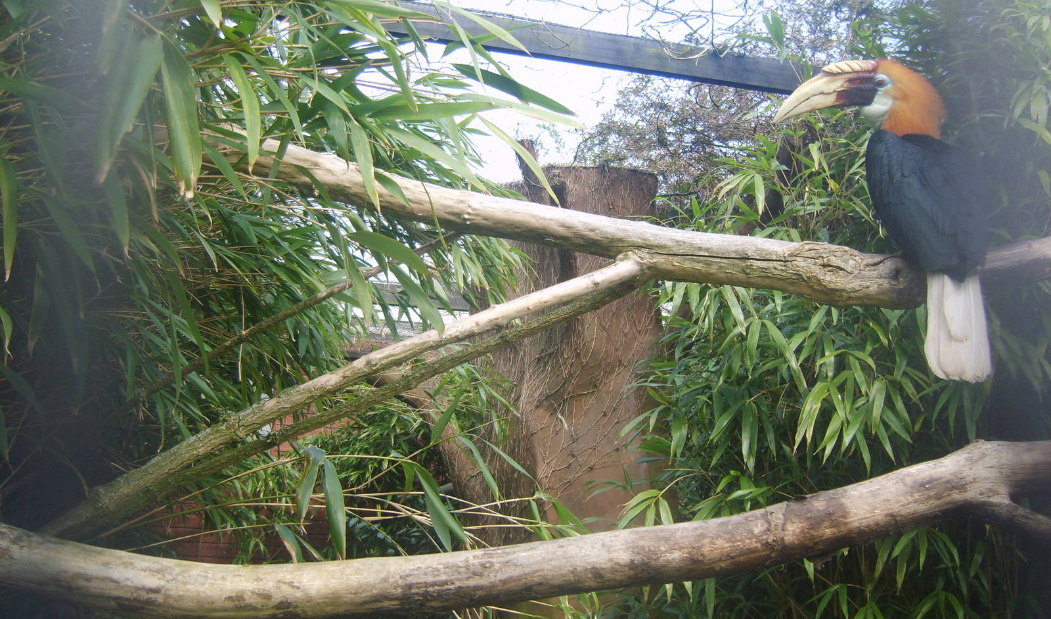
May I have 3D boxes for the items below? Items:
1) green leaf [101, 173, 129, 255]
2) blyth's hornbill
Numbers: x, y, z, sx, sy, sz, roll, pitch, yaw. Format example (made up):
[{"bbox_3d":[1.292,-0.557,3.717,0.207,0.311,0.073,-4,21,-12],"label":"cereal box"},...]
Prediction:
[{"bbox_3d":[-0.579,-0.135,1.500,0.033,0.120,0.030,-12,-3,-11],"label":"green leaf"},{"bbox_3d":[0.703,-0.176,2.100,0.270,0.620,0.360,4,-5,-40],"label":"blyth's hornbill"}]

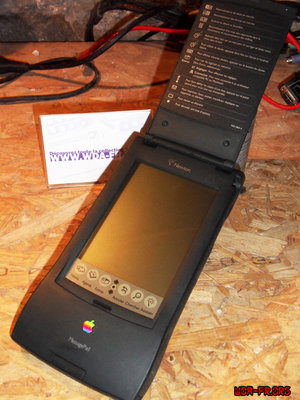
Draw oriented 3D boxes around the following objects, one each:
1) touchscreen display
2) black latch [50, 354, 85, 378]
[{"bbox_3d":[-0.003,0.027,0.393,0.075,0.007,0.122,21,60,18],"label":"touchscreen display"},{"bbox_3d":[-0.058,0.116,0.338,0.026,0.005,0.007,21,62,15],"label":"black latch"}]

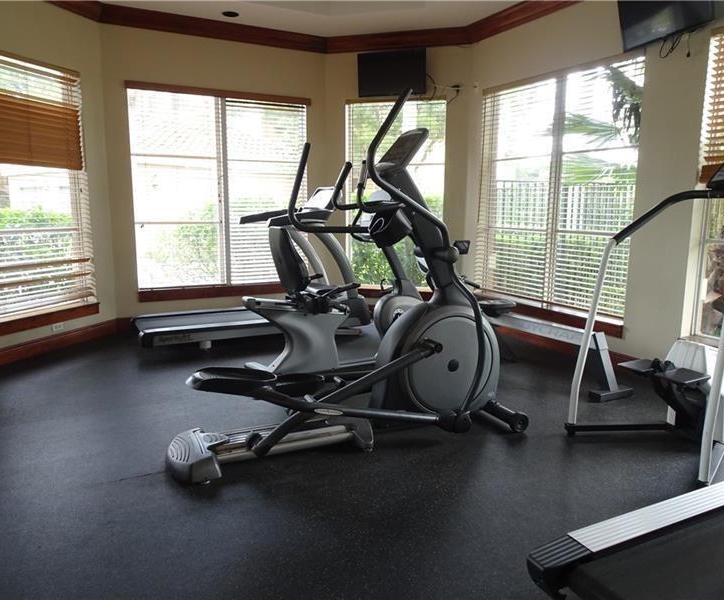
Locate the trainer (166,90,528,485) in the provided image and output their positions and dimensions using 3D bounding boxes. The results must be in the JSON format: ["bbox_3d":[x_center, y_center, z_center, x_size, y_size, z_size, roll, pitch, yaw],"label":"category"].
[{"bbox_3d":[-0.056,-0.114,2.909,1.930,1.791,0.700,-4,11,-27],"label":"trainer"}]

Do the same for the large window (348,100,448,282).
[{"bbox_3d":[0.363,-1.131,6.006,1.088,1.981,0.120,4,10,18],"label":"large window"}]

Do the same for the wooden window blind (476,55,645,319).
[{"bbox_3d":[1.609,-0.924,4.777,0.120,1.930,1.753,-4,11,-26],"label":"wooden window blind"}]

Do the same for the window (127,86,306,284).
[{"bbox_3d":[-1.406,-1.111,5.733,1.791,1.937,0.120,-4,11,-26],"label":"window"}]

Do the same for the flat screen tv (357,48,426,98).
[{"bbox_3d":[0.314,-2.302,5.646,0.715,0.430,0.080,4,17,18],"label":"flat screen tv"}]

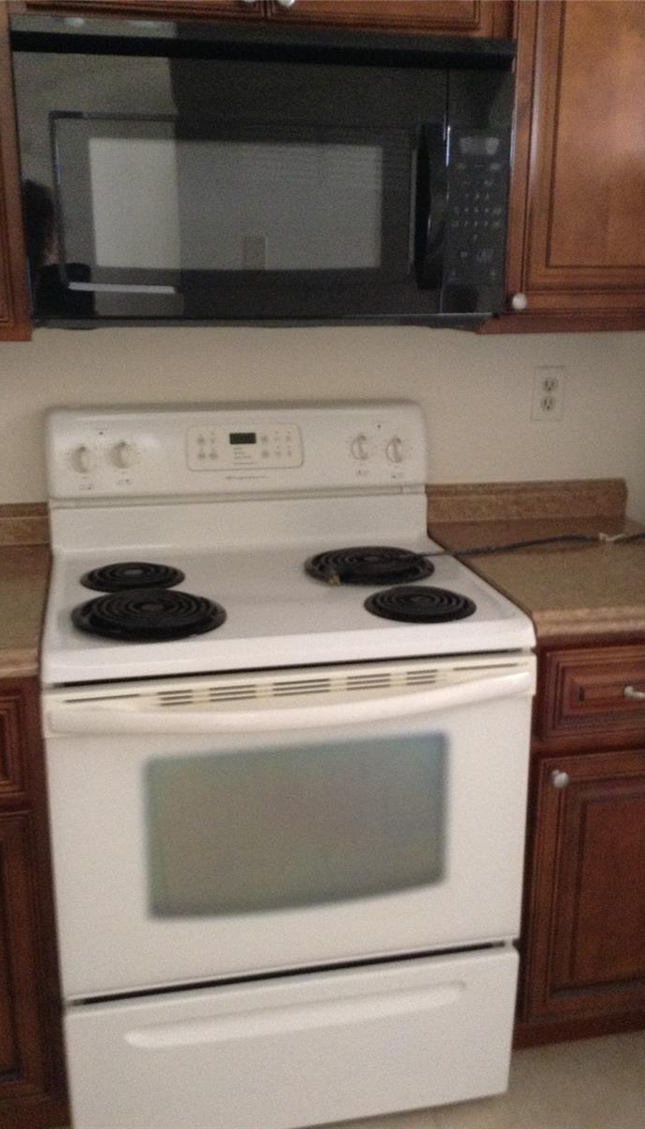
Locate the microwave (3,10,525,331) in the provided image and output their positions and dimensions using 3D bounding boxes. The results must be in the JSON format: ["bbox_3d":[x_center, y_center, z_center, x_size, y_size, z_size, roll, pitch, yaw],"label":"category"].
[{"bbox_3d":[-0.110,-0.634,1.825,0.757,0.430,0.410,-3,16,-12],"label":"microwave"}]

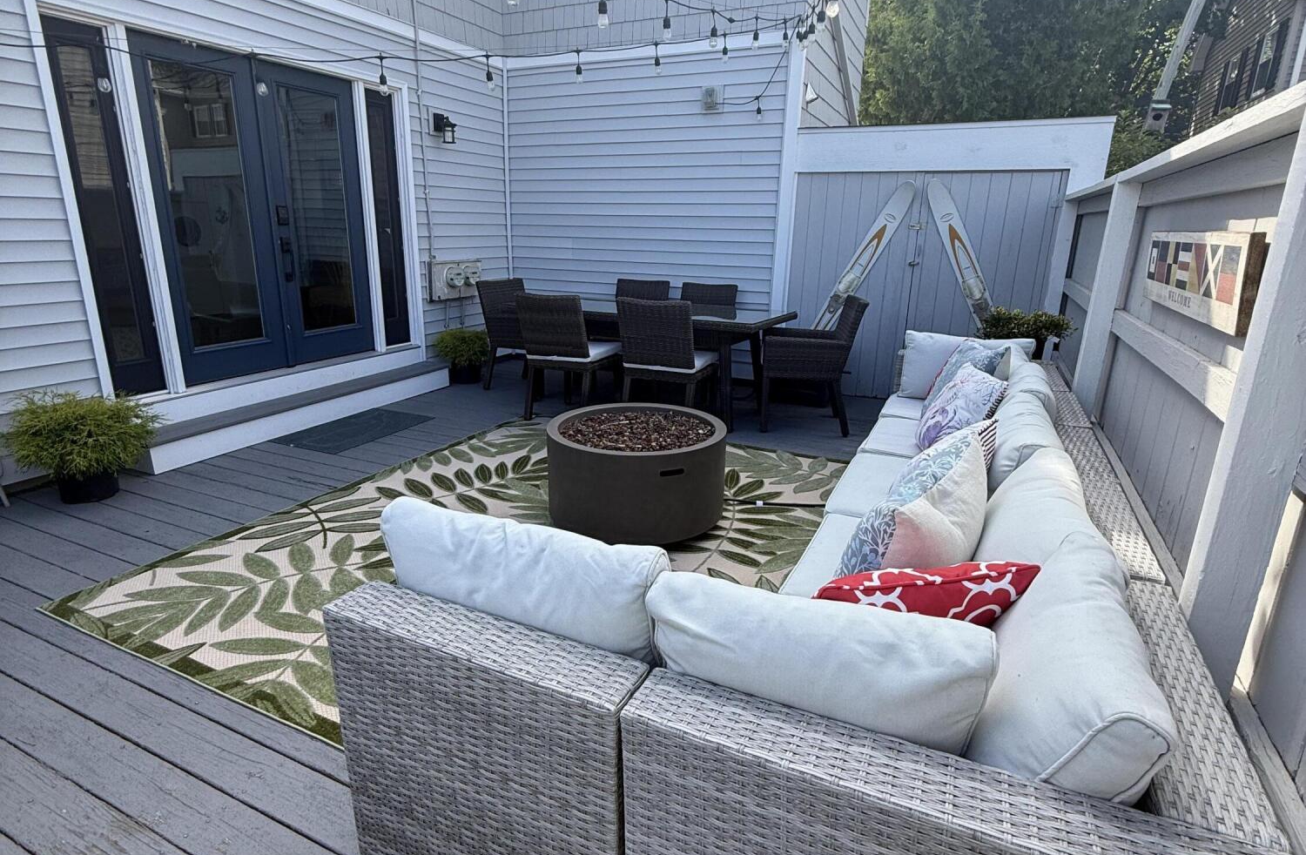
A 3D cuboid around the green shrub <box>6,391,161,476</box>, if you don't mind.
[{"bbox_3d":[-2.713,0.001,3.365,0.560,0.390,0.560,8,18,24],"label":"green shrub"}]

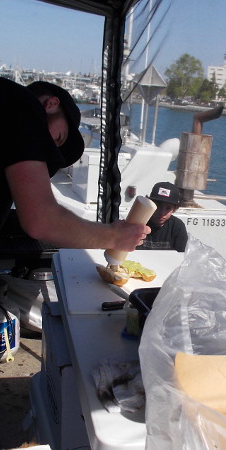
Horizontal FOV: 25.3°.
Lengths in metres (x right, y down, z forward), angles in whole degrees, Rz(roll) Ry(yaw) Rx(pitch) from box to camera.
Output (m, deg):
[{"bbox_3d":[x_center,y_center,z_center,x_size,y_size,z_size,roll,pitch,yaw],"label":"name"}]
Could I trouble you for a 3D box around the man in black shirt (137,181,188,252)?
[{"bbox_3d":[0.269,0.231,3.386,0.520,1.060,0.600,10,16,25],"label":"man in black shirt"}]

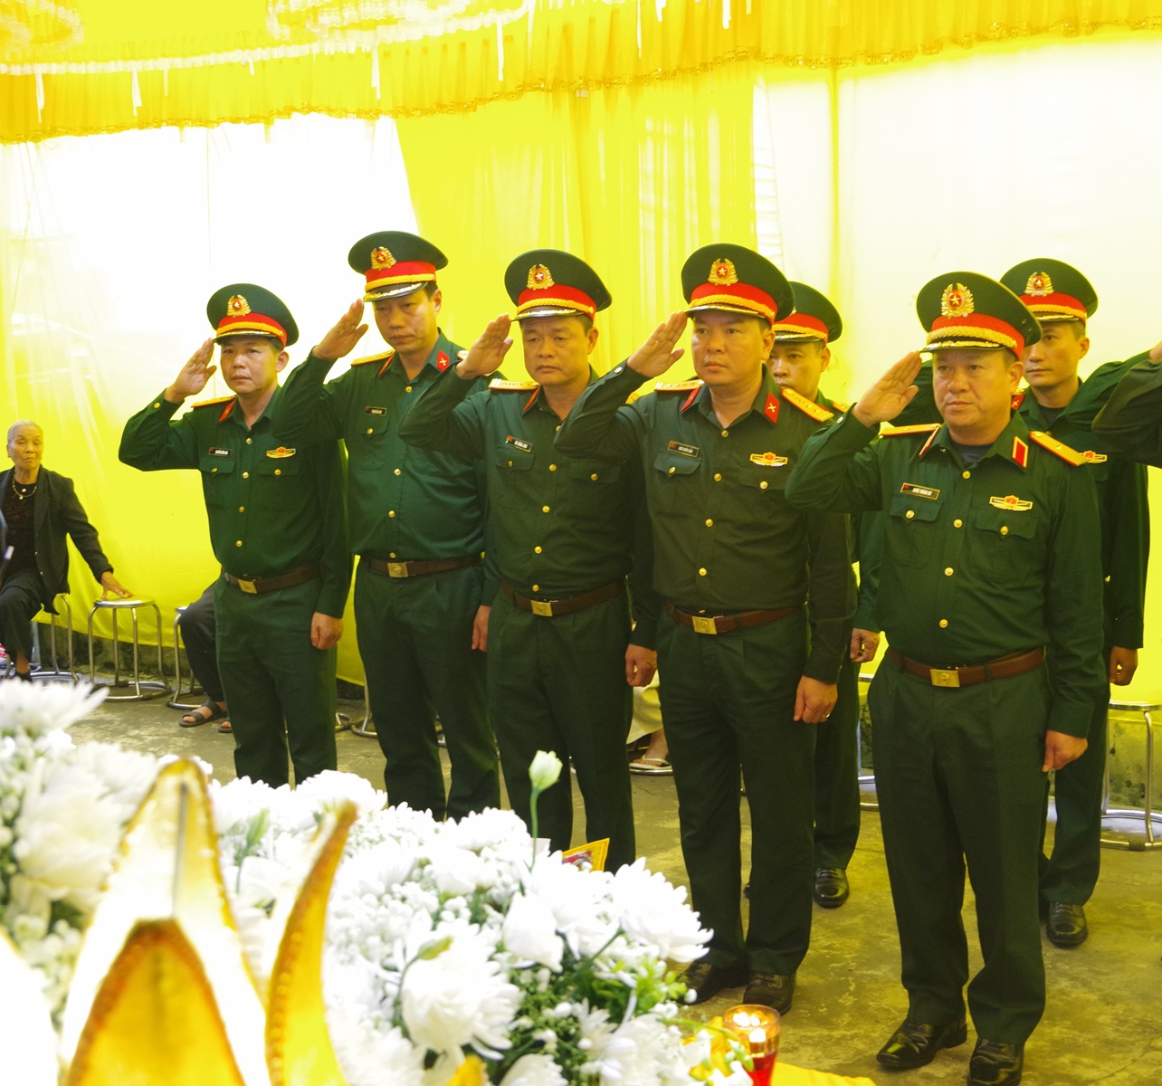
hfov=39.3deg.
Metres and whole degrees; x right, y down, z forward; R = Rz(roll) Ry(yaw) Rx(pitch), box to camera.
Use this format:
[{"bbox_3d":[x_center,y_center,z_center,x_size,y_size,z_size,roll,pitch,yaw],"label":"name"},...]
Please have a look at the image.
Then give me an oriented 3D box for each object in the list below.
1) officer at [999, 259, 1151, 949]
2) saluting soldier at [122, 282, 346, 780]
[{"bbox_3d":[1.174,0.156,4.452,0.700,1.810,0.450,3,7,31],"label":"officer"},{"bbox_3d":[-1.038,0.136,4.913,0.700,1.800,0.450,3,7,31],"label":"saluting soldier"}]

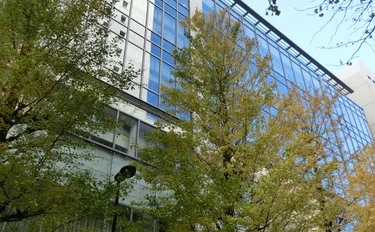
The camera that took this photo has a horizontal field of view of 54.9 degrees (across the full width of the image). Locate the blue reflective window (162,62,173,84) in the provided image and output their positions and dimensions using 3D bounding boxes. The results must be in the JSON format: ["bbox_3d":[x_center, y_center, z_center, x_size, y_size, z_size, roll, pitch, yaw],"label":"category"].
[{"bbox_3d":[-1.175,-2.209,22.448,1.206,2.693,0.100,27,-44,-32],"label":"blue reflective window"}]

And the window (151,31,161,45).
[{"bbox_3d":[-2.025,-4.972,23.606,0.737,0.951,0.100,27,-44,-32],"label":"window"}]

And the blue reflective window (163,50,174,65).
[{"bbox_3d":[-1.195,-3.732,23.567,1.206,1.032,0.100,27,-44,-32],"label":"blue reflective window"}]

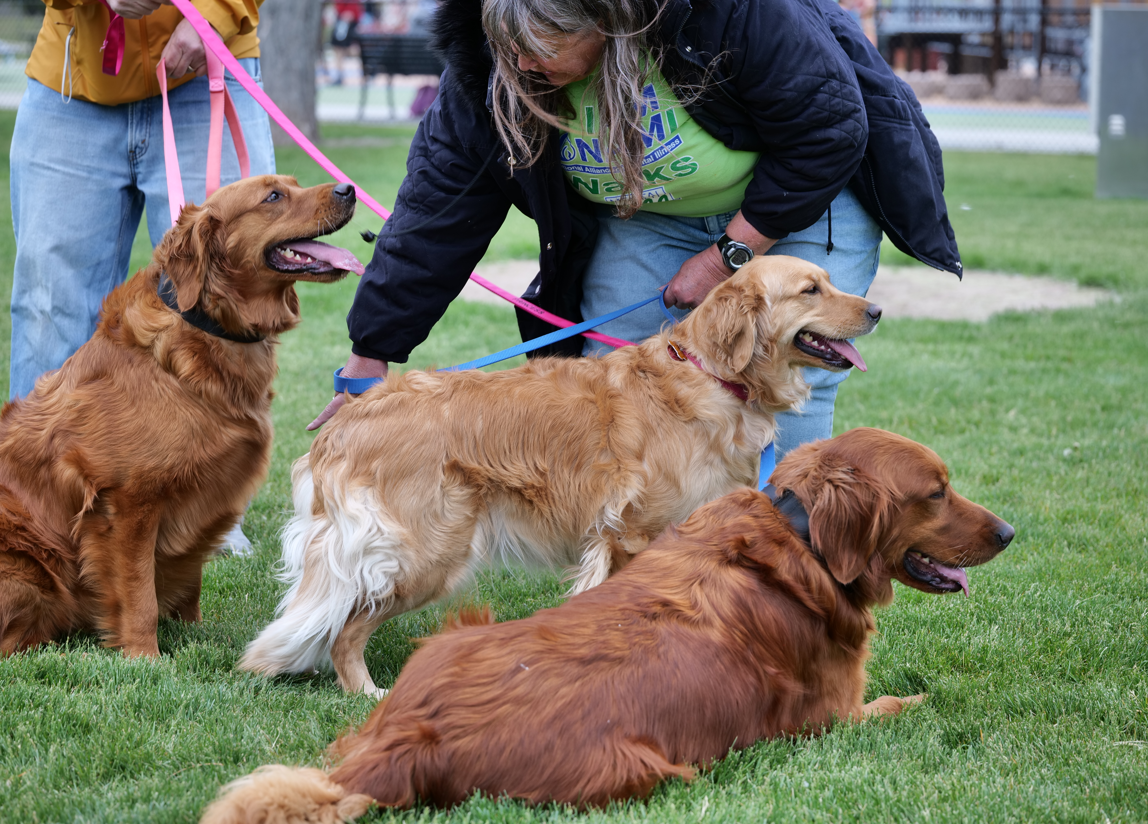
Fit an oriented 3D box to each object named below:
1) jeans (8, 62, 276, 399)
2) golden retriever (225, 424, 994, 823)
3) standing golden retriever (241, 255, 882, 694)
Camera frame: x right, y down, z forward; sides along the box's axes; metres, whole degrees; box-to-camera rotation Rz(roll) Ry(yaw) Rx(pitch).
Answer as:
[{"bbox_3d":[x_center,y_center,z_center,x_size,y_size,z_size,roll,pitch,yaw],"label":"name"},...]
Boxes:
[{"bbox_3d":[-0.808,-0.253,6.115,0.480,0.910,0.310,0,7,-7],"label":"jeans"},{"bbox_3d":[0.048,0.253,4.463,1.150,0.420,0.420,-4,8,-33],"label":"golden retriever"},{"bbox_3d":[-0.021,0.073,5.066,0.980,0.630,0.300,-2,7,-17],"label":"standing golden retriever"}]

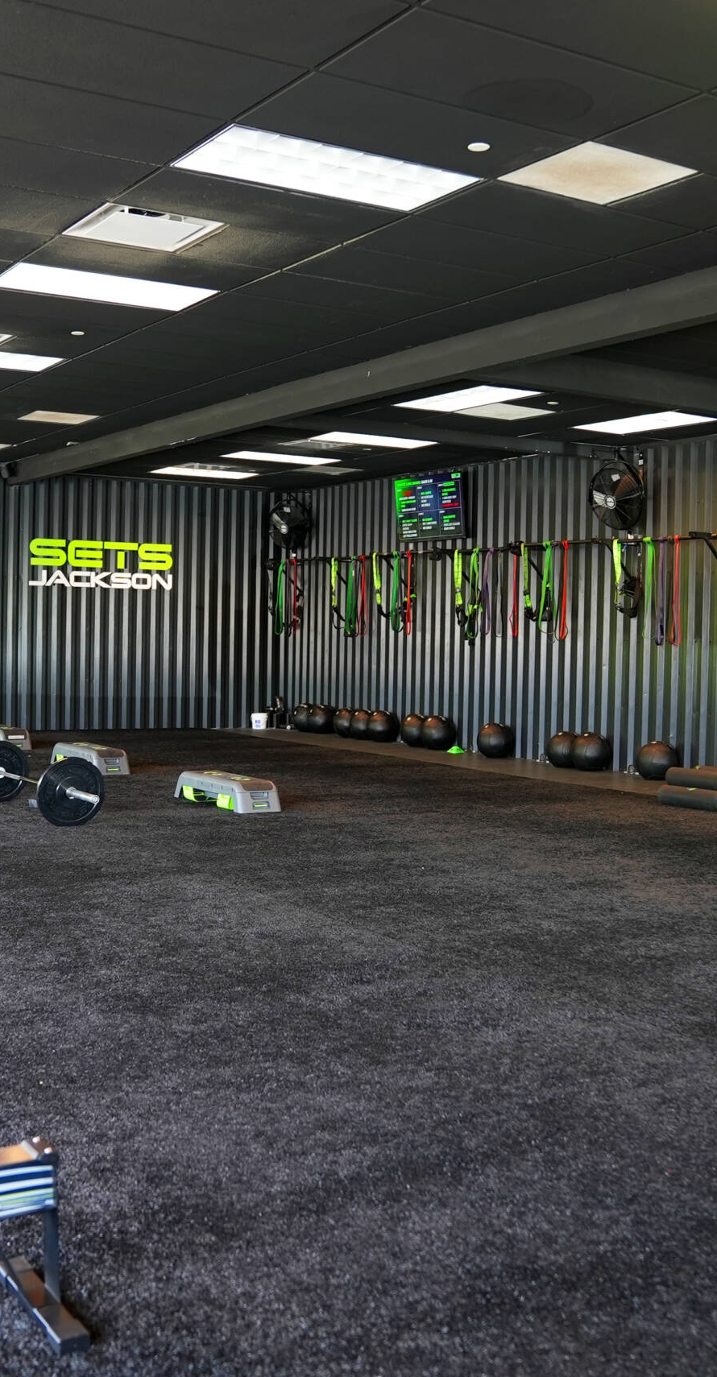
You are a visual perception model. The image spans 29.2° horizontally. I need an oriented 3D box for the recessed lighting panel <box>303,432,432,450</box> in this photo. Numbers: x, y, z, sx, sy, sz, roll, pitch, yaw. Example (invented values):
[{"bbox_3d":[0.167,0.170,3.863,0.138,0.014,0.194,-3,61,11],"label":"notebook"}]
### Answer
[{"bbox_3d":[0.208,-2.468,13.732,1.200,0.030,0.600,-1,3,-32],"label":"recessed lighting panel"}]

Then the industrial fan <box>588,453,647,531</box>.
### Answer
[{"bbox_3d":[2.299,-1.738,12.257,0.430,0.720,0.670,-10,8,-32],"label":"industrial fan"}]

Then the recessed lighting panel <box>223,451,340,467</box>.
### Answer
[{"bbox_3d":[-0.846,-2.592,15.347,1.219,0.060,0.610,-1,3,-33],"label":"recessed lighting panel"}]

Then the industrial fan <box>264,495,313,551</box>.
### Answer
[{"bbox_3d":[-0.855,-2.051,17.170,0.600,0.660,0.320,3,13,39],"label":"industrial fan"}]

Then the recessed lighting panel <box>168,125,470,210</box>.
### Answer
[{"bbox_3d":[-0.112,-2.128,5.641,1.200,0.060,0.600,-1,3,-32],"label":"recessed lighting panel"}]

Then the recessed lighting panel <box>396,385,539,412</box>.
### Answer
[{"bbox_3d":[0.885,-2.376,11.193,0.610,0.060,1.219,-1,3,-33],"label":"recessed lighting panel"}]

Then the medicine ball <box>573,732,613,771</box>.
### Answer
[{"bbox_3d":[2.115,0.571,12.408,0.357,0.357,0.357,1,3,0],"label":"medicine ball"}]

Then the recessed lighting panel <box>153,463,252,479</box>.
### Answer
[{"bbox_3d":[-1.898,-2.739,17.490,1.200,0.060,0.600,-1,3,-32],"label":"recessed lighting panel"}]

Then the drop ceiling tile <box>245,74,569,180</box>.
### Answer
[{"bbox_3d":[0.215,-2.084,5.121,1.200,0.020,0.600,-1,3,-32],"label":"drop ceiling tile"}]

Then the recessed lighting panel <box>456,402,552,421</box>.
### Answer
[{"bbox_3d":[1.229,-2.332,11.514,0.620,0.050,0.600,-1,3,-32],"label":"recessed lighting panel"}]

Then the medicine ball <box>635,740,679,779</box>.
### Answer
[{"bbox_3d":[2.652,0.641,12.240,0.355,0.355,0.355,1,2,0],"label":"medicine ball"}]

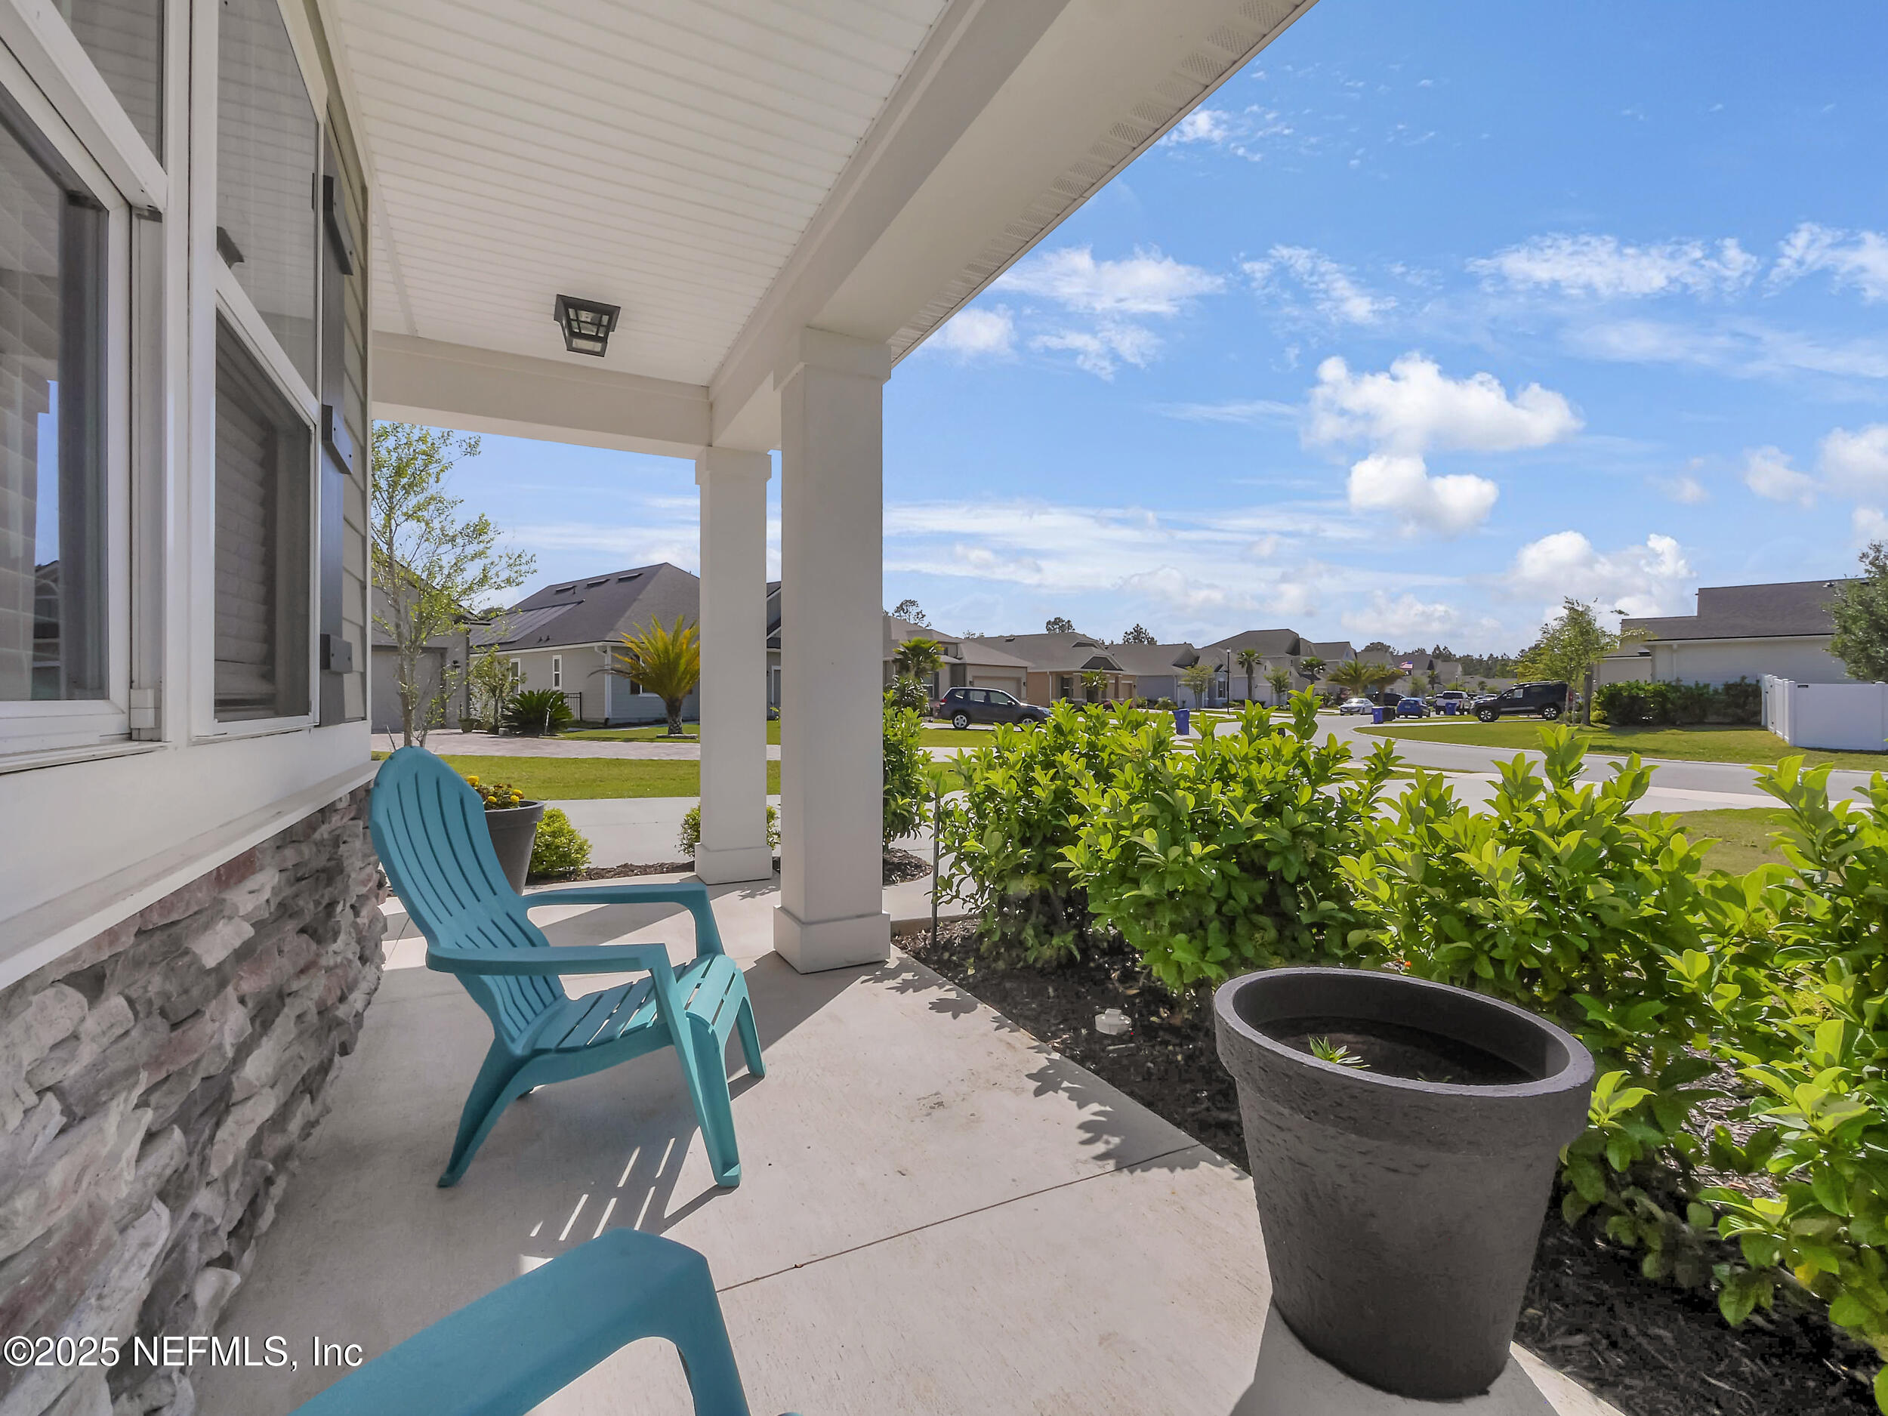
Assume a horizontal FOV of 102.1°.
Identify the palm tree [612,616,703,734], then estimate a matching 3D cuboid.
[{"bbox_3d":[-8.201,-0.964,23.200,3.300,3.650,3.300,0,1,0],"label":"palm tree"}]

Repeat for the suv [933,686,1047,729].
[{"bbox_3d":[2.102,0.053,30.400,4.550,1.700,1.800,0,1,2],"label":"suv"}]

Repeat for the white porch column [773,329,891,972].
[{"bbox_3d":[-0.466,-0.212,3.110,0.345,2.440,0.345,0,1,-30],"label":"white porch column"}]

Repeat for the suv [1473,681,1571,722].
[{"bbox_3d":[27.900,-0.320,36.800,4.650,1.830,1.880,0,1,29],"label":"suv"}]

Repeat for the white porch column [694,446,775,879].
[{"bbox_3d":[-1.237,-0.231,4.472,0.345,2.440,0.345,0,1,-30],"label":"white porch column"}]

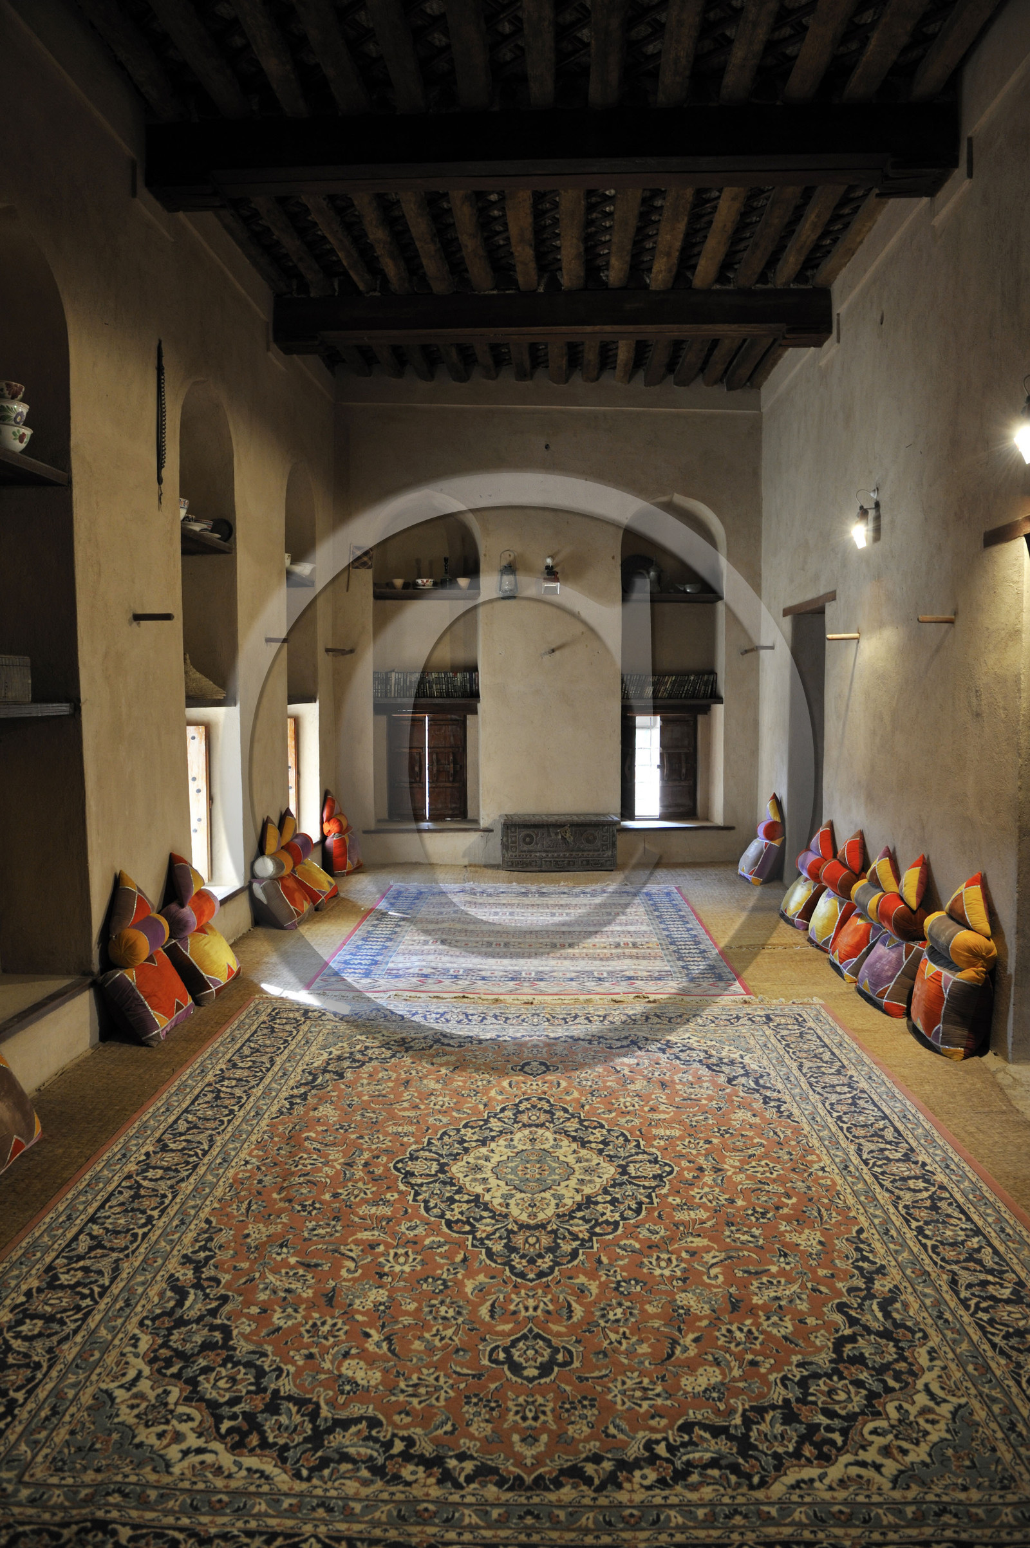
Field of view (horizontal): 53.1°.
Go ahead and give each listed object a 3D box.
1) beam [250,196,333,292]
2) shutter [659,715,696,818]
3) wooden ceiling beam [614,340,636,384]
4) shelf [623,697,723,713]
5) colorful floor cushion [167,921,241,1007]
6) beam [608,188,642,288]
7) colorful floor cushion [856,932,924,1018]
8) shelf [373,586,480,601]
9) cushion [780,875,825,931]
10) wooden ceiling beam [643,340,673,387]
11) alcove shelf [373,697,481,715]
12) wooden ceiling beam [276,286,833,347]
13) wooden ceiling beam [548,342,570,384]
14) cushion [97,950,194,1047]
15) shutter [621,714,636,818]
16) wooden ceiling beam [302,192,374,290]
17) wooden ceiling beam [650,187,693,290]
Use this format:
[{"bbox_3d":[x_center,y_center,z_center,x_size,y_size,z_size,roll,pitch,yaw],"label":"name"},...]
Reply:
[{"bbox_3d":[-1.357,-3.255,6.088,0.153,0.161,2.066,0,4,2],"label":"beam"},{"bbox_3d":[1.570,-0.076,9.920,0.360,1.000,0.045,0,3,1],"label":"shutter"},{"bbox_3d":[0.844,-3.257,7.756,0.121,0.135,1.803,0,4,4],"label":"wooden ceiling beam"},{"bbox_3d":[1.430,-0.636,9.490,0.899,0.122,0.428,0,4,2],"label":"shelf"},{"bbox_3d":[-1.695,0.999,5.506,0.186,0.364,0.519,-33,3,3],"label":"colorful floor cushion"},{"bbox_3d":[0.683,-3.436,6.380,0.150,0.155,1.938,0,4,3],"label":"beam"},{"bbox_3d":[1.799,0.882,4.766,0.206,0.355,0.440,23,5,-3],"label":"colorful floor cushion"},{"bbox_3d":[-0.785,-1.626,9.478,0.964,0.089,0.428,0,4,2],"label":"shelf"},{"bbox_3d":[1.981,0.807,6.988,0.291,0.398,0.551,0,4,2],"label":"cushion"},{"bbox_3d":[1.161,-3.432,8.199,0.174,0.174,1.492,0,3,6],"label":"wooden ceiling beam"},{"bbox_3d":[-0.787,-0.610,9.233,0.939,0.141,0.360,0,4,-4],"label":"alcove shelf"},{"bbox_3d":[0.237,-2.999,6.854,3.664,0.291,0.284,0,4,2],"label":"wooden ceiling beam"},{"bbox_3d":[0.355,-3.592,8.576,0.150,0.155,1.737,0,4,4],"label":"wooden ceiling beam"},{"bbox_3d":[-1.548,0.929,4.421,0.121,0.348,0.389,-33,2,3],"label":"cushion"},{"bbox_3d":[1.067,-0.053,9.786,0.045,0.997,0.370,-1,5,-18],"label":"shutter"},{"bbox_3d":[-1.003,-3.104,5.830,0.121,0.135,1.988,0,4,4],"label":"wooden ceiling beam"},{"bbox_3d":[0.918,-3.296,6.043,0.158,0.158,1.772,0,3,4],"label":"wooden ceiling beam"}]

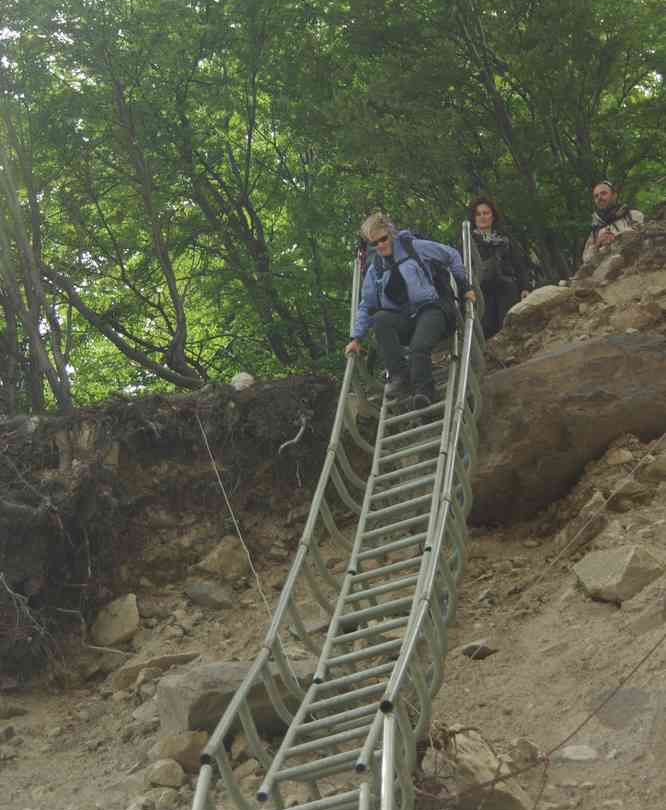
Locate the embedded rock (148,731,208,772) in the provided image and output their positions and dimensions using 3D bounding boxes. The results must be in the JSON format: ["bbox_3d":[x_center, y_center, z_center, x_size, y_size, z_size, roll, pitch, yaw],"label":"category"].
[{"bbox_3d":[-0.670,1.503,11.700,0.270,0.180,0.220,0,-18,0],"label":"embedded rock"}]

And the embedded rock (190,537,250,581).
[{"bbox_3d":[-0.601,0.820,14.400,0.310,0.220,0.250,0,-18,0],"label":"embedded rock"}]

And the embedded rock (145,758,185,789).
[{"bbox_3d":[-0.718,1.571,11.500,0.170,0.120,0.150,0,-18,0],"label":"embedded rock"}]

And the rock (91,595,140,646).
[{"bbox_3d":[-1.097,1.087,13.600,0.250,0.250,0.200,0,-18,0],"label":"rock"}]

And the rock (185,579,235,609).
[{"bbox_3d":[-0.646,0.996,14.100,0.260,0.150,0.220,0,-18,0],"label":"rock"}]

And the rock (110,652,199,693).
[{"bbox_3d":[-0.854,1.279,12.900,0.410,0.170,0.260,0,-18,0],"label":"rock"}]

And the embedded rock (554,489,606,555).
[{"bbox_3d":[1.321,0.622,14.400,0.280,0.310,0.270,0,-18,0],"label":"embedded rock"}]

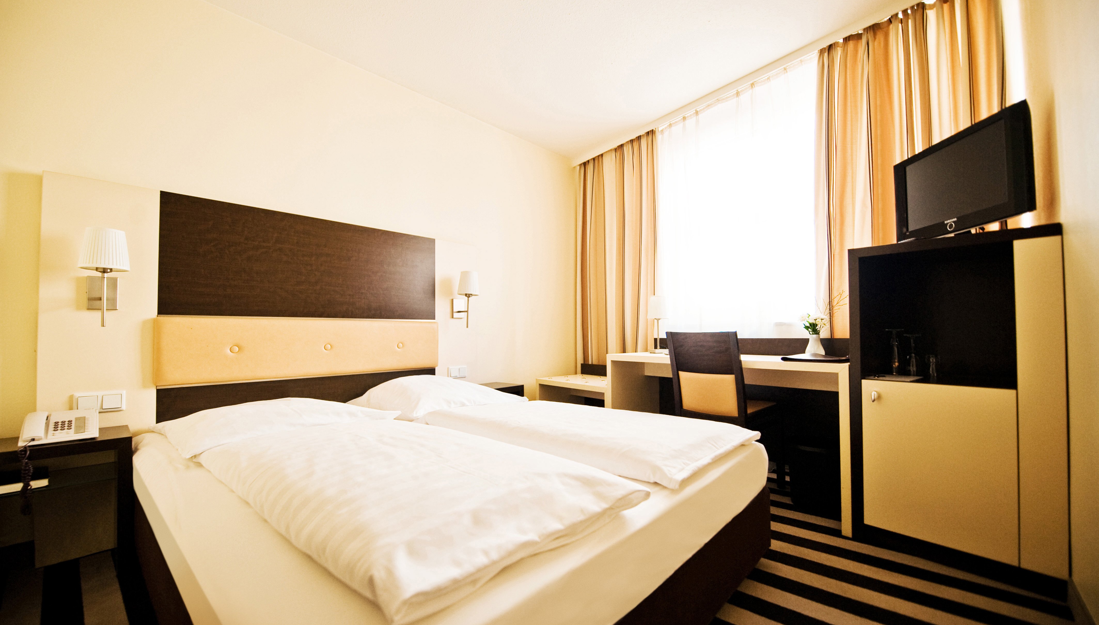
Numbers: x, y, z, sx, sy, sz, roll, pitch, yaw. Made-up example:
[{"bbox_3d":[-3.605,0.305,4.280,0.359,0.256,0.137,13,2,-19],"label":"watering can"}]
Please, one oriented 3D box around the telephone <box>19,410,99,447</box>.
[{"bbox_3d":[-1.853,0.432,1.623,0.200,0.100,0.200,2,-3,-41],"label":"telephone"}]

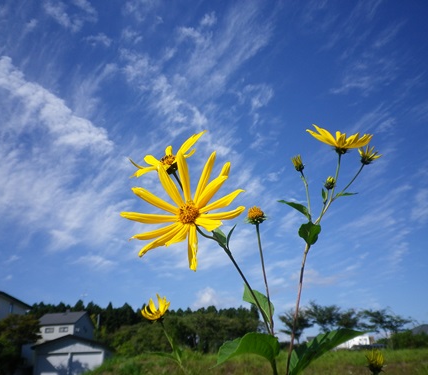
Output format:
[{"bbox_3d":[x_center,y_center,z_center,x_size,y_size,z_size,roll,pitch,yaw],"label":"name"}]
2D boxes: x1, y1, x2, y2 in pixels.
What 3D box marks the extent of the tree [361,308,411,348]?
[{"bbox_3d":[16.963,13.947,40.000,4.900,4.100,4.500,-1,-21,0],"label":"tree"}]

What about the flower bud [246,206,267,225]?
[{"bbox_3d":[0.038,0.025,0.365,0.018,0.017,0.018,-1,-21,0],"label":"flower bud"}]

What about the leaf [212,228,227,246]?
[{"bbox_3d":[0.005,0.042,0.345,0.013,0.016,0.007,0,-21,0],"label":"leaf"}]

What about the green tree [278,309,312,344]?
[{"bbox_3d":[8.981,15.650,45.000,3.700,4.250,3.700,0,-21,0],"label":"green tree"}]

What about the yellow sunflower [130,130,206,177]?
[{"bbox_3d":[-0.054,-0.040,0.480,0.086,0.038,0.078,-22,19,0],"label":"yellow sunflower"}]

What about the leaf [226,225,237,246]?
[{"bbox_3d":[0.015,0.042,0.355,0.007,0.021,0.008,18,-14,0],"label":"leaf"}]

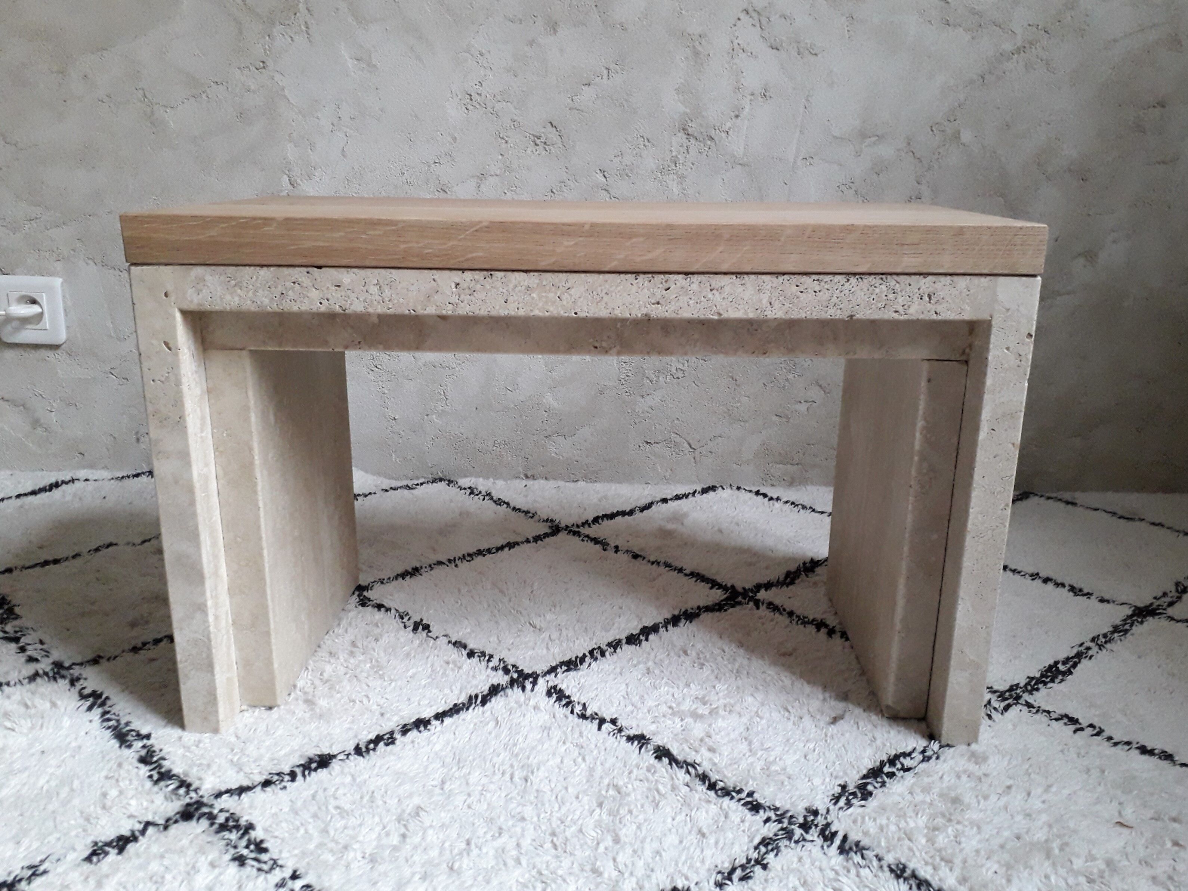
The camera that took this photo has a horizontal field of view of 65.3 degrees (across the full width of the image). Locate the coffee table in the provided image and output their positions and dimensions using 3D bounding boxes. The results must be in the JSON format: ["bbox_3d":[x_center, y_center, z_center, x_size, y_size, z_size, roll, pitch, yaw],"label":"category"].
[{"bbox_3d":[-0.007,0.004,0.748,0.580,0.372,0.258,1,16,1],"label":"coffee table"}]

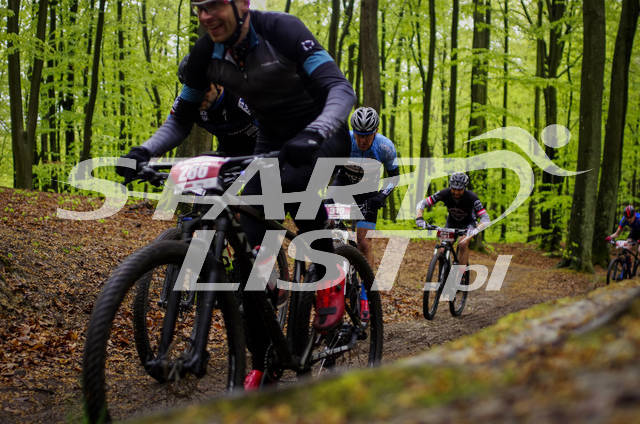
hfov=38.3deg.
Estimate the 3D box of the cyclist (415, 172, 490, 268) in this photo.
[{"bbox_3d":[1.500,0.190,10.250,0.760,1.300,0.860,3,-2,20],"label":"cyclist"}]

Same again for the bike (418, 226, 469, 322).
[{"bbox_3d":[1.400,0.650,10.150,0.700,1.030,1.830,5,-2,22],"label":"bike"}]

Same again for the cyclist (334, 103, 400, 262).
[{"bbox_3d":[0.315,0.020,6.830,0.680,1.560,0.880,2,-2,24],"label":"cyclist"}]

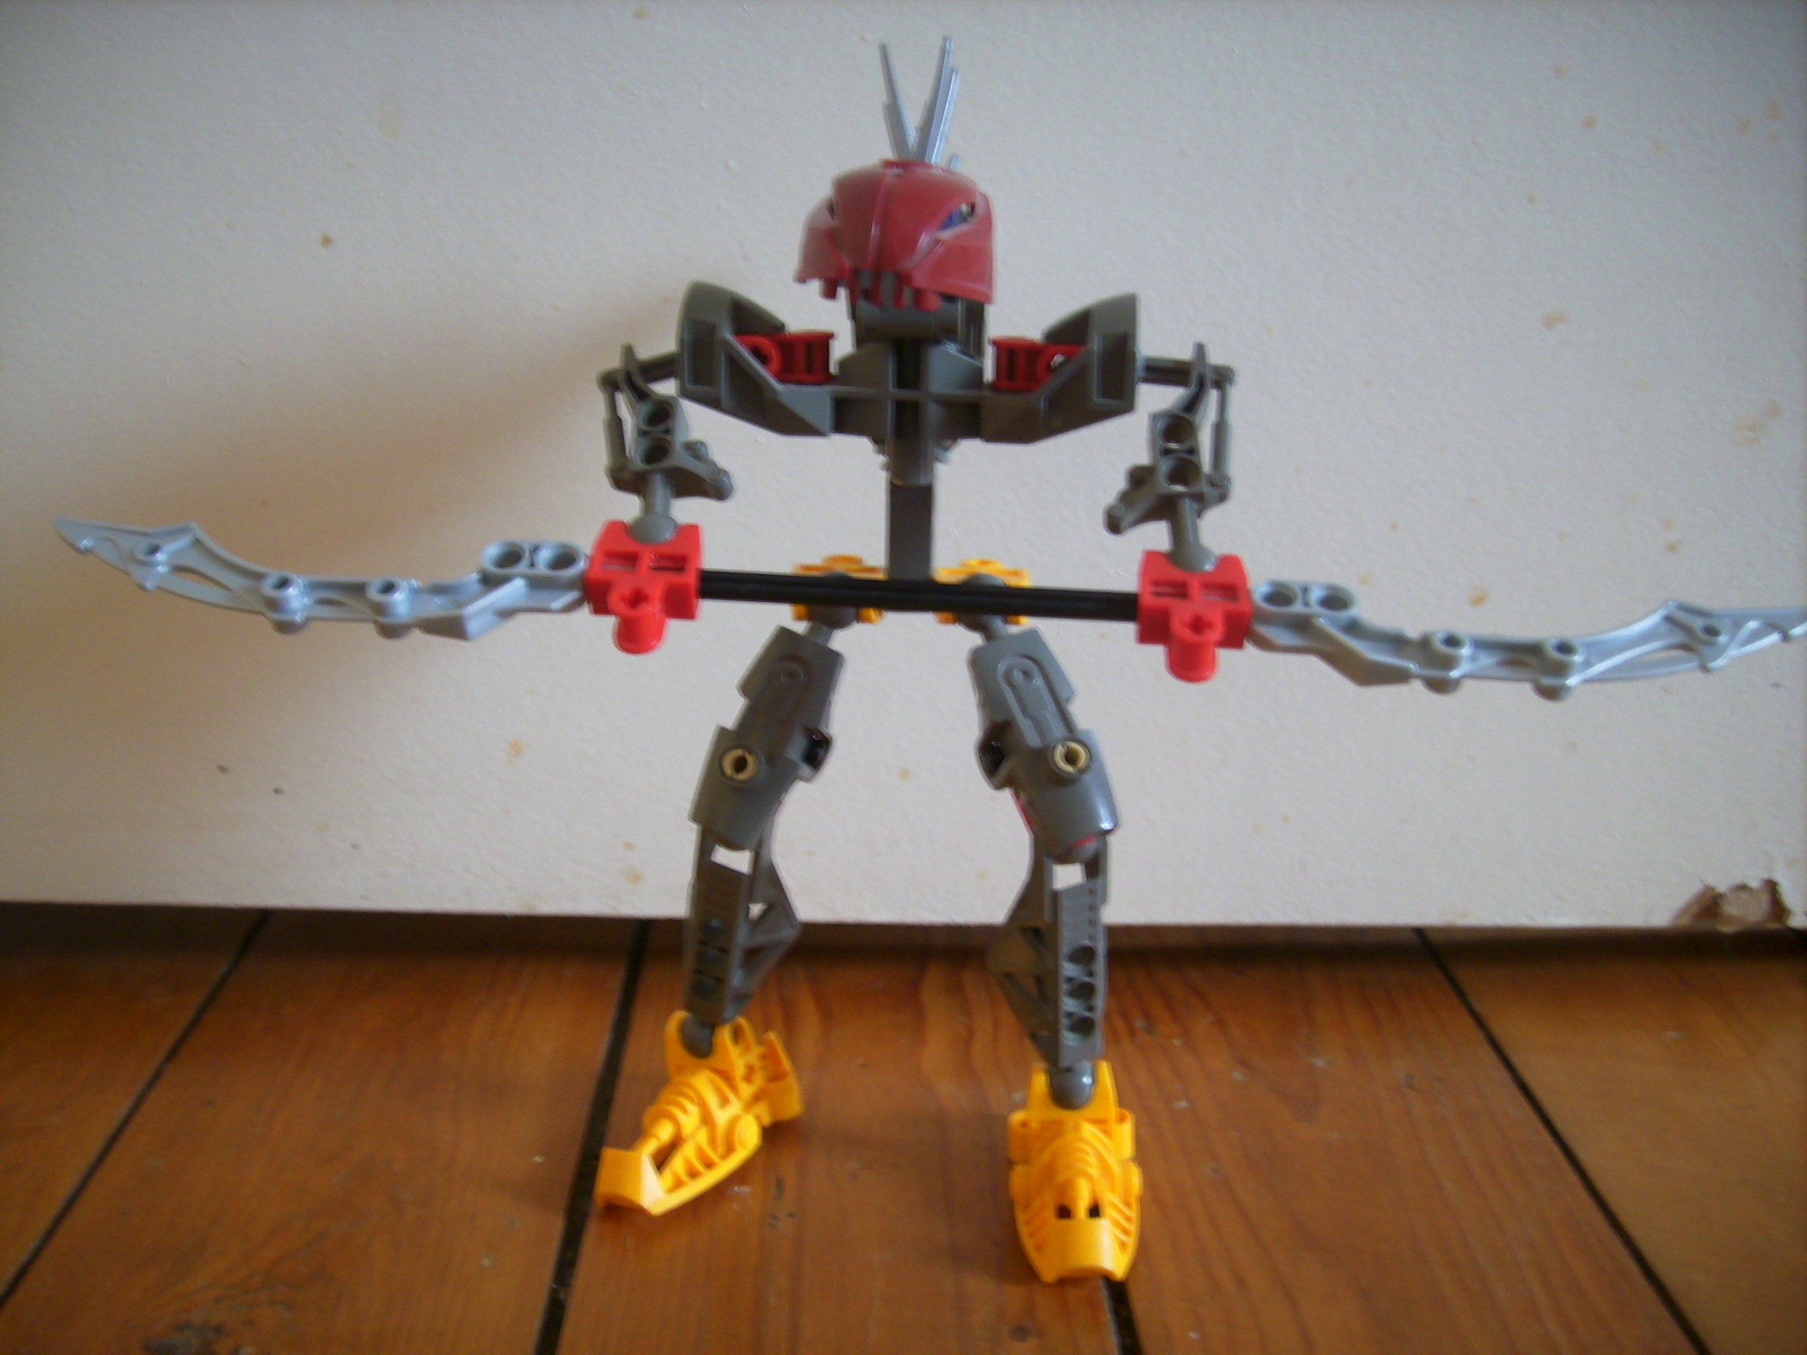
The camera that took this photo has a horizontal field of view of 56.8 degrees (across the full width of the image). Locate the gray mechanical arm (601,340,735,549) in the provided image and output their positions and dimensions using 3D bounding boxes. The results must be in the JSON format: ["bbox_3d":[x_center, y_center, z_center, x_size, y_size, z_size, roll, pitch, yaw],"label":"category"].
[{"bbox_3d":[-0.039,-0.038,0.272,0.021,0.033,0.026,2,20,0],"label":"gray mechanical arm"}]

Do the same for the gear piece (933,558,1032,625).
[{"bbox_3d":[0.014,-0.015,0.293,0.017,0.011,0.016,2,20,0],"label":"gear piece"}]

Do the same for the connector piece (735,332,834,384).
[{"bbox_3d":[-0.020,-0.054,0.282,0.017,0.009,0.009,4,20,5],"label":"connector piece"}]

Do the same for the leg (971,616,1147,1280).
[{"bbox_3d":[0.025,0.044,0.284,0.030,0.098,0.050,3,20,3],"label":"leg"}]

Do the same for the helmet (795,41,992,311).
[{"bbox_3d":[-0.001,-0.080,0.266,0.030,0.041,0.032,8,21,17],"label":"helmet"}]

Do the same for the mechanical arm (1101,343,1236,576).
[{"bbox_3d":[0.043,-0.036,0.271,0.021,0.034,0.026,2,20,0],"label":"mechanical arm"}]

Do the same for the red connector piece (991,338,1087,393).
[{"bbox_3d":[0.023,-0.053,0.282,0.017,0.009,0.009,1,20,-5],"label":"red connector piece"}]

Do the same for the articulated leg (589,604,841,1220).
[{"bbox_3d":[-0.032,0.041,0.291,0.038,0.095,0.046,7,20,14],"label":"articulated leg"}]

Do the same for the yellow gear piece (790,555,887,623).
[{"bbox_3d":[-0.012,-0.015,0.293,0.017,0.011,0.016,2,20,0],"label":"yellow gear piece"}]

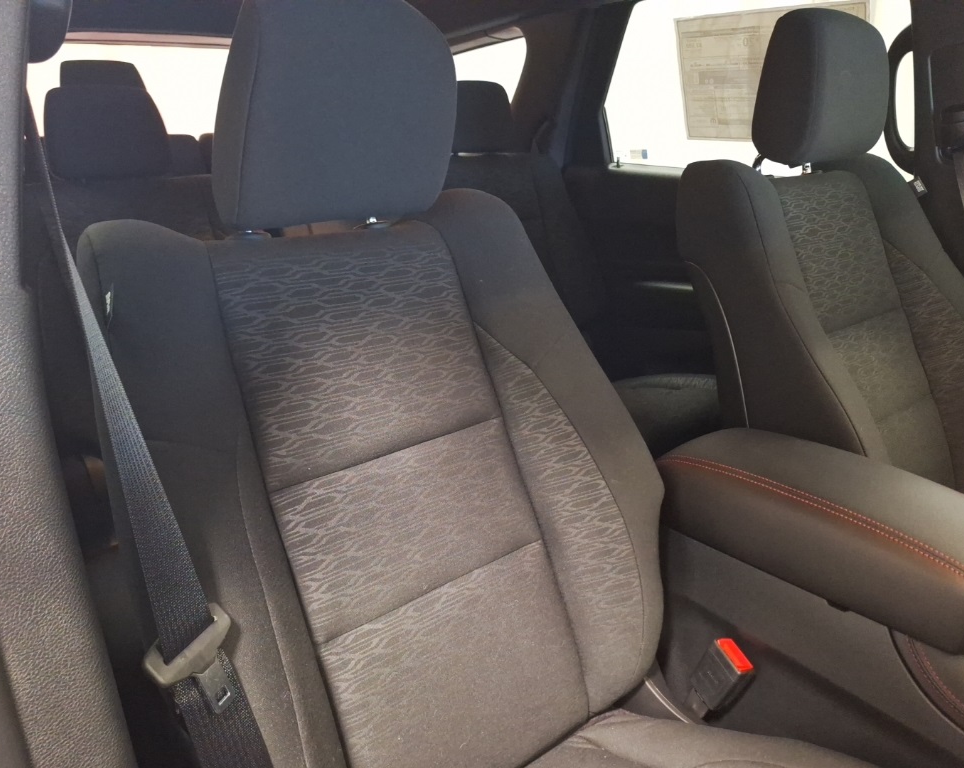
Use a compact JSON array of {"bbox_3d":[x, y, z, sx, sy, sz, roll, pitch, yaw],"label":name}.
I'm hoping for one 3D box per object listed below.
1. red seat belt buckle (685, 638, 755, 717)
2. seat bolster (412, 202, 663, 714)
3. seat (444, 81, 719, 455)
[{"bbox_3d":[0.271,0.335,0.776,0.026,0.100,0.042,-16,52,-34],"label":"red seat belt buckle"},{"bbox_3d":[0.086,0.042,0.769,0.155,0.590,0.125,-16,-6,-34],"label":"seat bolster"},{"bbox_3d":[0.177,-0.260,1.639,0.540,0.870,0.850,-16,28,-34],"label":"seat"}]

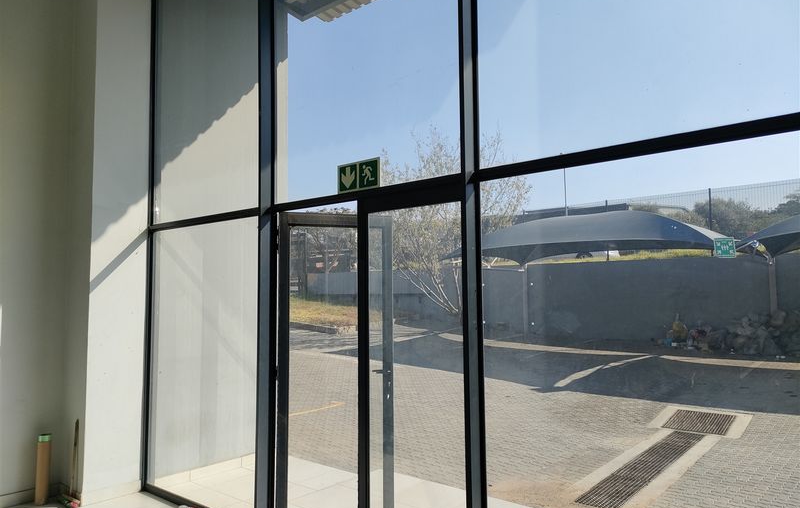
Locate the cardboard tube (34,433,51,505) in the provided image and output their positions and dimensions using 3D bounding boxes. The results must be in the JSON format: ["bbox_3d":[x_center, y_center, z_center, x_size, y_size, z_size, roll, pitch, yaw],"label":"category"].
[{"bbox_3d":[-2.850,1.712,4.978,0.084,0.540,0.084,0,-5,0],"label":"cardboard tube"}]

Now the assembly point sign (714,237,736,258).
[{"bbox_3d":[7.407,-0.141,14.200,0.440,0.440,0.020,-8,-8,34],"label":"assembly point sign"}]

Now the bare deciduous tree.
[{"bbox_3d":[2.019,-1.018,22.300,5.100,6.800,4.700,-1,-5,0],"label":"bare deciduous tree"}]

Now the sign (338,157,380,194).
[{"bbox_3d":[-0.247,-0.465,3.739,0.355,0.178,0.015,-5,-6,40],"label":"sign"}]

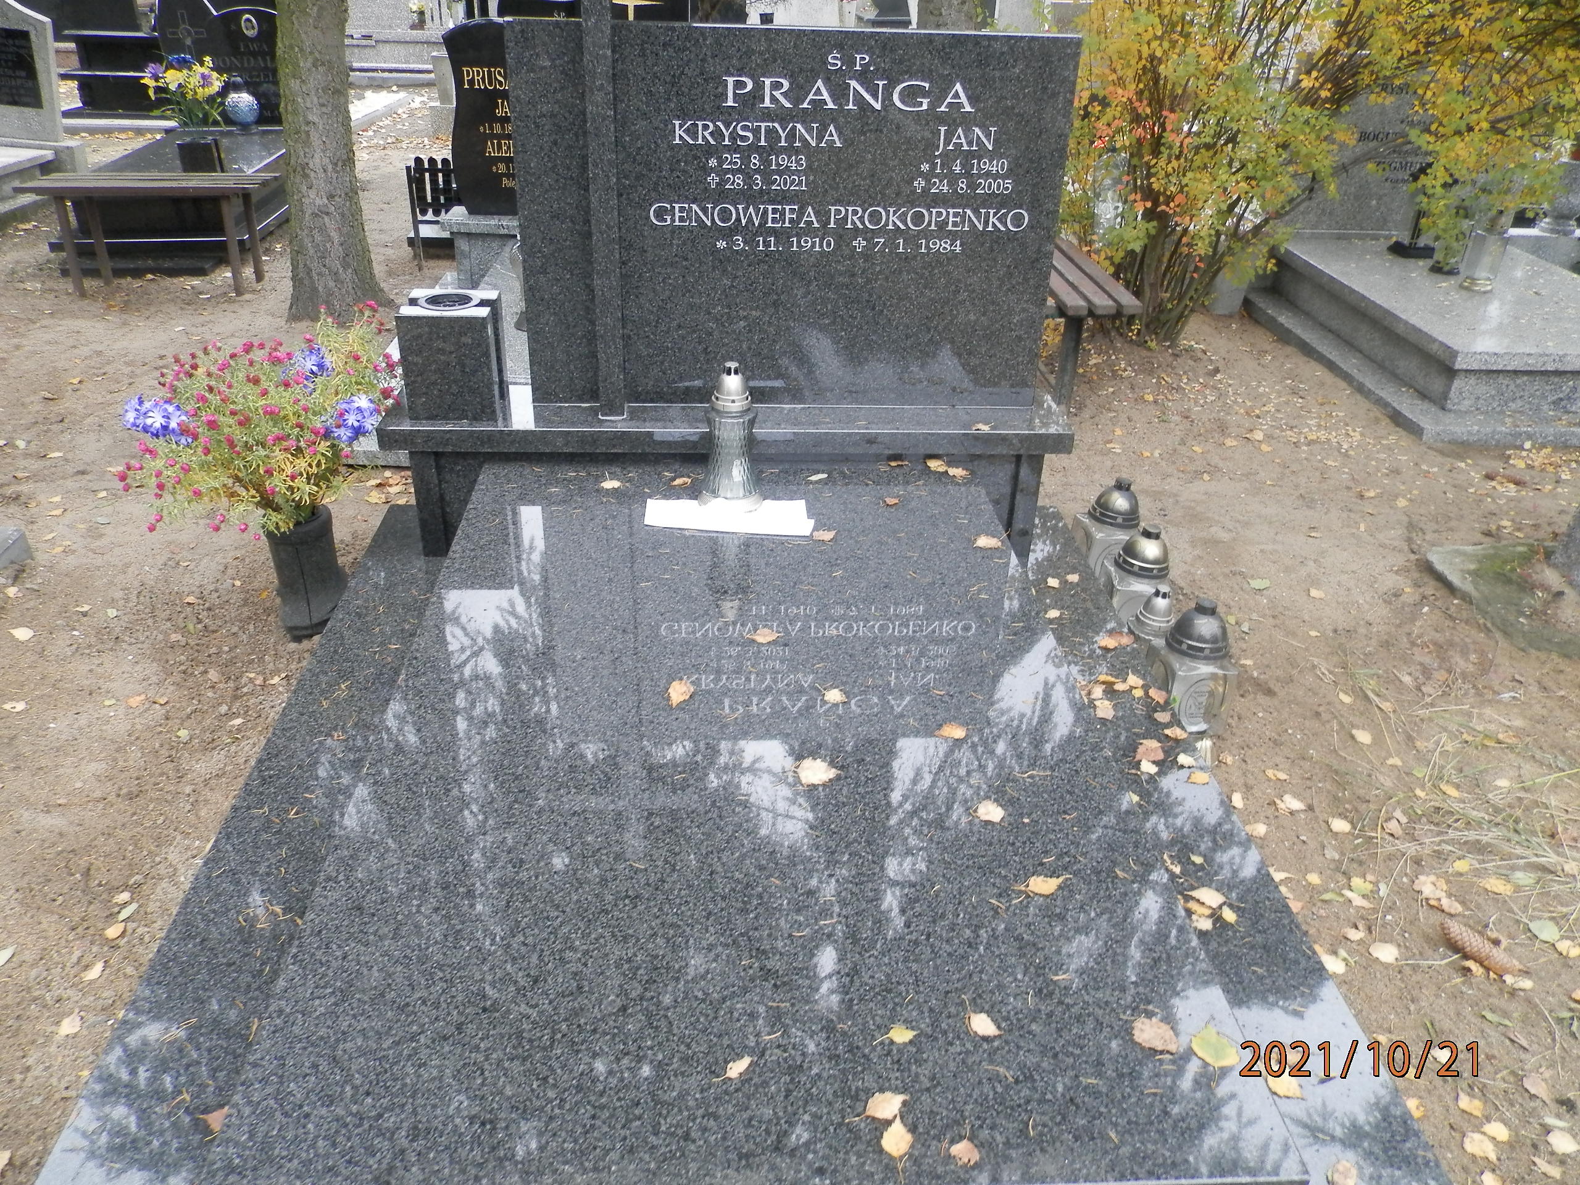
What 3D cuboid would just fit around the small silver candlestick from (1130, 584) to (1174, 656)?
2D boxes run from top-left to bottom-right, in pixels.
[{"bbox_3d":[0.795,0.099,2.500,0.124,0.250,0.124,0,29,-4],"label":"small silver candlestick"}]

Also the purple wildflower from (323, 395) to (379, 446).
[{"bbox_3d":[-0.923,-0.366,2.406,0.118,0.103,0.093,-6,30,-14],"label":"purple wildflower"}]

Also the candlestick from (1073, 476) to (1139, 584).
[{"bbox_3d":[0.825,-0.158,2.916,0.134,0.290,0.134,-3,29,-9],"label":"candlestick"}]

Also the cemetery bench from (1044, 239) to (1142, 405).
[{"bbox_3d":[0.973,-1.179,4.707,0.474,0.368,1.391,0,29,-4],"label":"cemetery bench"}]

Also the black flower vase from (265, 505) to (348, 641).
[{"bbox_3d":[-1.106,-0.045,2.616,0.170,0.273,0.170,0,29,-4],"label":"black flower vase"}]

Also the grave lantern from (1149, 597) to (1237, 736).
[{"bbox_3d":[0.838,0.145,2.381,0.134,0.290,0.134,-3,29,-10],"label":"grave lantern"}]

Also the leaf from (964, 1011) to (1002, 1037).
[{"bbox_3d":[0.213,0.477,1.256,0.035,0.008,0.030,-3,30,-9],"label":"leaf"}]

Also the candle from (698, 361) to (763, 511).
[{"bbox_3d":[-0.120,-0.320,2.337,0.138,0.311,0.138,0,29,-4],"label":"candle"}]

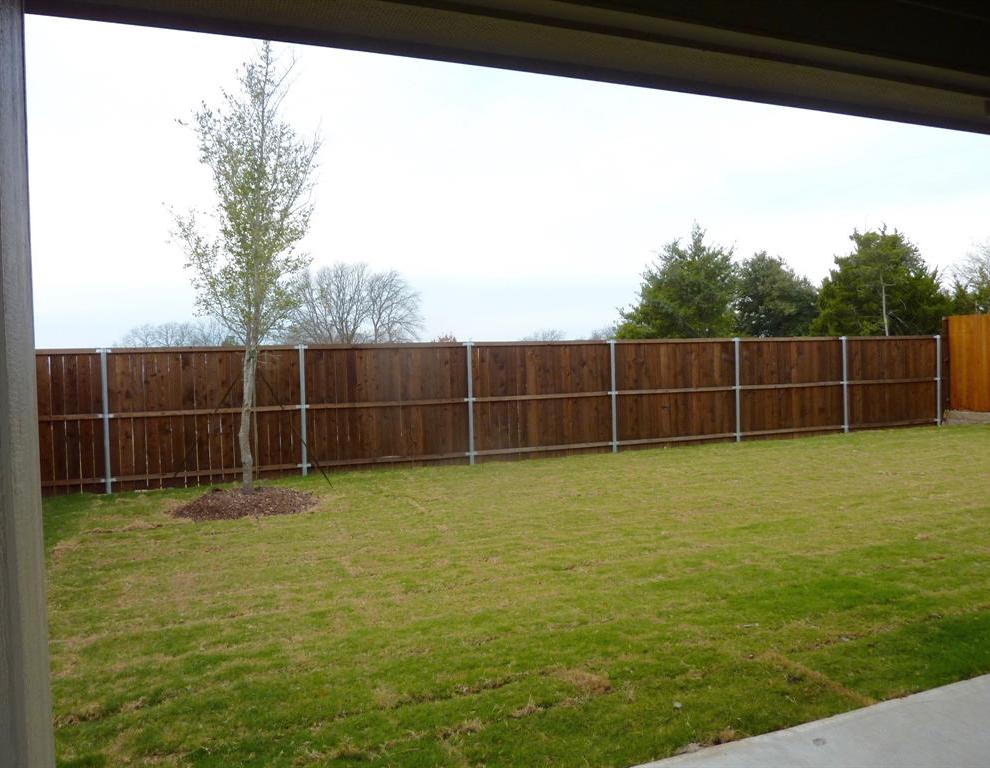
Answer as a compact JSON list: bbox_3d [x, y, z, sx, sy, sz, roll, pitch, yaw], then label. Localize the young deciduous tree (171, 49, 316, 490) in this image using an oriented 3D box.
[{"bbox_3d":[-2.842,-1.395,8.492,1.750,5.230,1.650,-2,1,0],"label":"young deciduous tree"}]

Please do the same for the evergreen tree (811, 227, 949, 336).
[{"bbox_3d":[14.694,-2.805,28.070,5.230,6.320,5.230,-2,1,0],"label":"evergreen tree"}]

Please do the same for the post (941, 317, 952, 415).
[{"bbox_3d":[9.067,-0.351,14.850,0.140,2.000,0.140,-2,1,-21],"label":"post"}]

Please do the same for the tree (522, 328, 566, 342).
[{"bbox_3d":[7.323,-4.742,110.078,7.000,7.030,6.500,-2,1,0],"label":"tree"}]

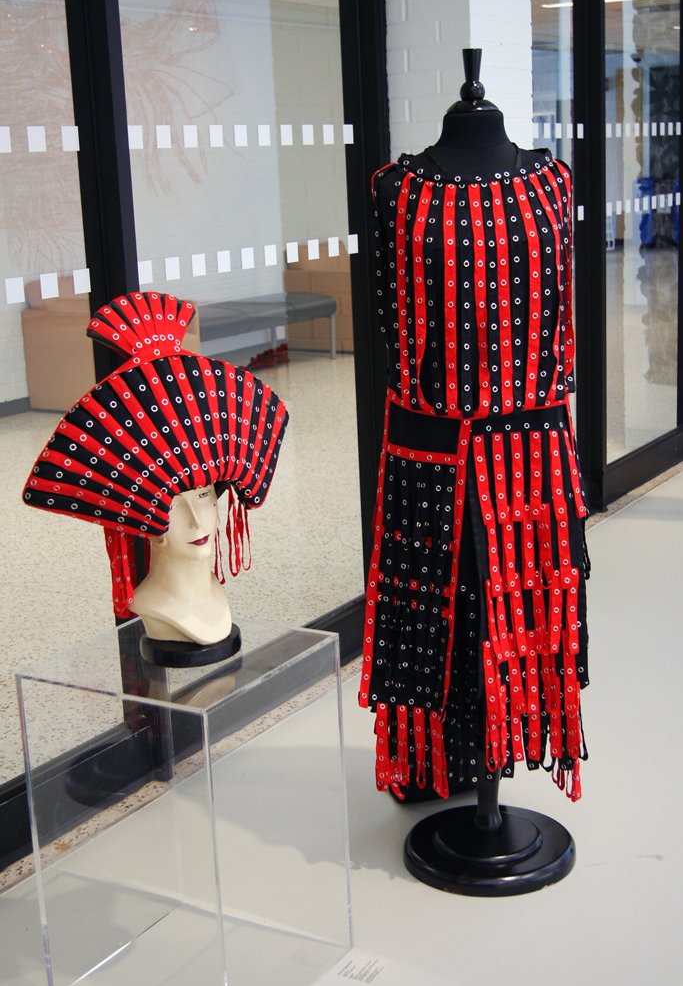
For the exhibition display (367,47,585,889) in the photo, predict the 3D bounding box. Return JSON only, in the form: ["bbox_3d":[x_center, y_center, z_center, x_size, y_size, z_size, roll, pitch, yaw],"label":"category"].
[{"bbox_3d":[0.275,-0.021,2.667,0.460,1.710,0.390,-4,14,-4],"label":"exhibition display"}]

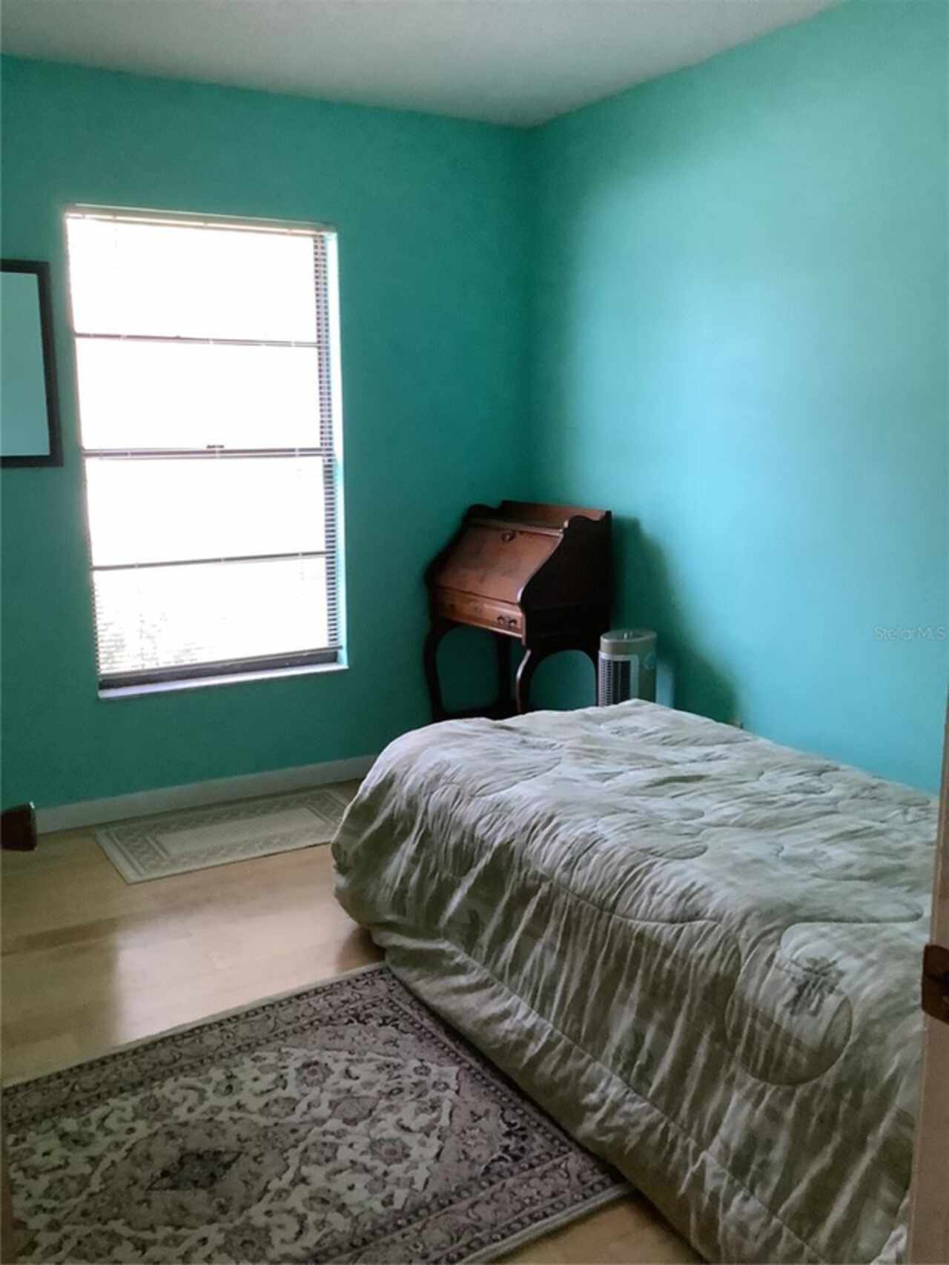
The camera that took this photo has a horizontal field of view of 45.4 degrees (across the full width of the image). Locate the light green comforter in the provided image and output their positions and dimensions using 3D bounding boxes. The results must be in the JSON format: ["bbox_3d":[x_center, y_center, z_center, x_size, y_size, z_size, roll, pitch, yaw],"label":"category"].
[{"bbox_3d":[0.548,0.633,2.589,1.120,0.535,2.050,-6,13,-29],"label":"light green comforter"}]

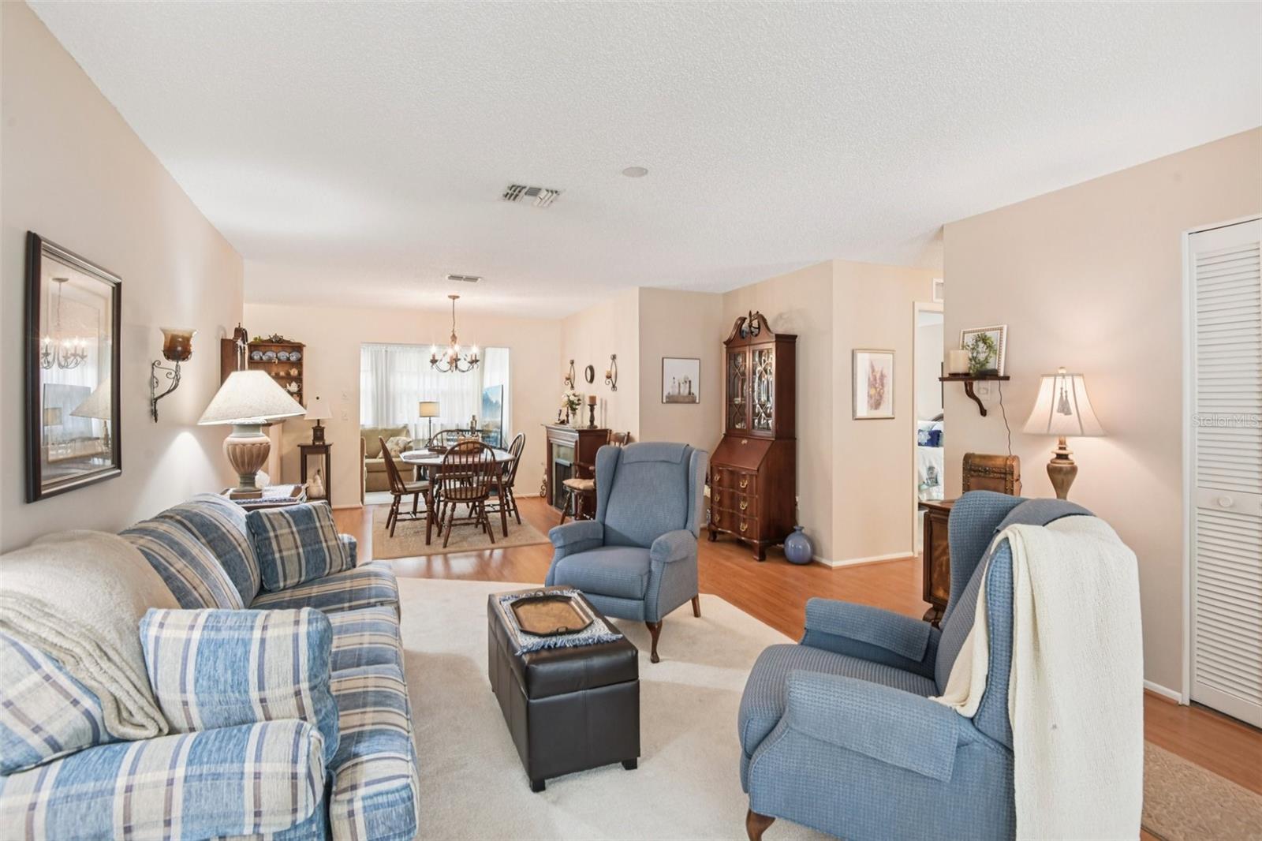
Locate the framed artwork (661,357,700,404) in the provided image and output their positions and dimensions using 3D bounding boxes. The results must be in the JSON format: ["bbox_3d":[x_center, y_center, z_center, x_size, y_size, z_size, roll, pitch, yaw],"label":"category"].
[{"bbox_3d":[0.498,-0.409,5.670,0.445,0.475,0.025,-1,2,-24],"label":"framed artwork"}]

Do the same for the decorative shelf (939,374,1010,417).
[{"bbox_3d":[2.010,-0.147,3.280,0.200,0.235,0.310,-1,1,-25],"label":"decorative shelf"}]

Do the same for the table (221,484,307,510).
[{"bbox_3d":[-2.350,0.833,3.500,0.500,0.710,0.660,-1,1,-25],"label":"table"}]

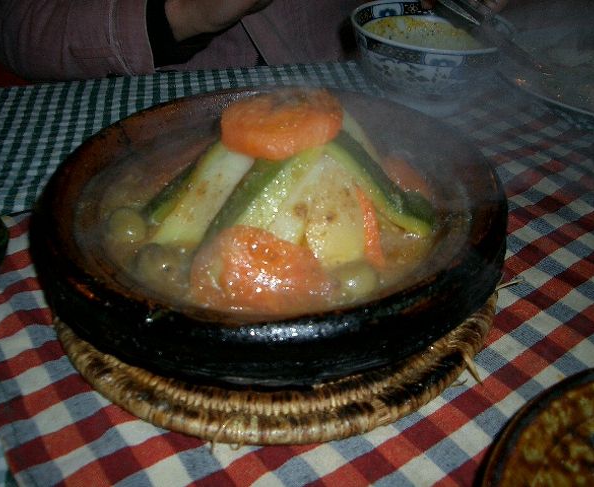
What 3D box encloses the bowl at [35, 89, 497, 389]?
[{"bbox_3d":[-0.015,-0.018,0.412,0.283,0.058,0.283,-1,38,1],"label":"bowl"}]

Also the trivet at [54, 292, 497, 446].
[{"bbox_3d":[-0.013,0.010,0.428,0.279,0.017,0.279,-2,38,0],"label":"trivet"}]

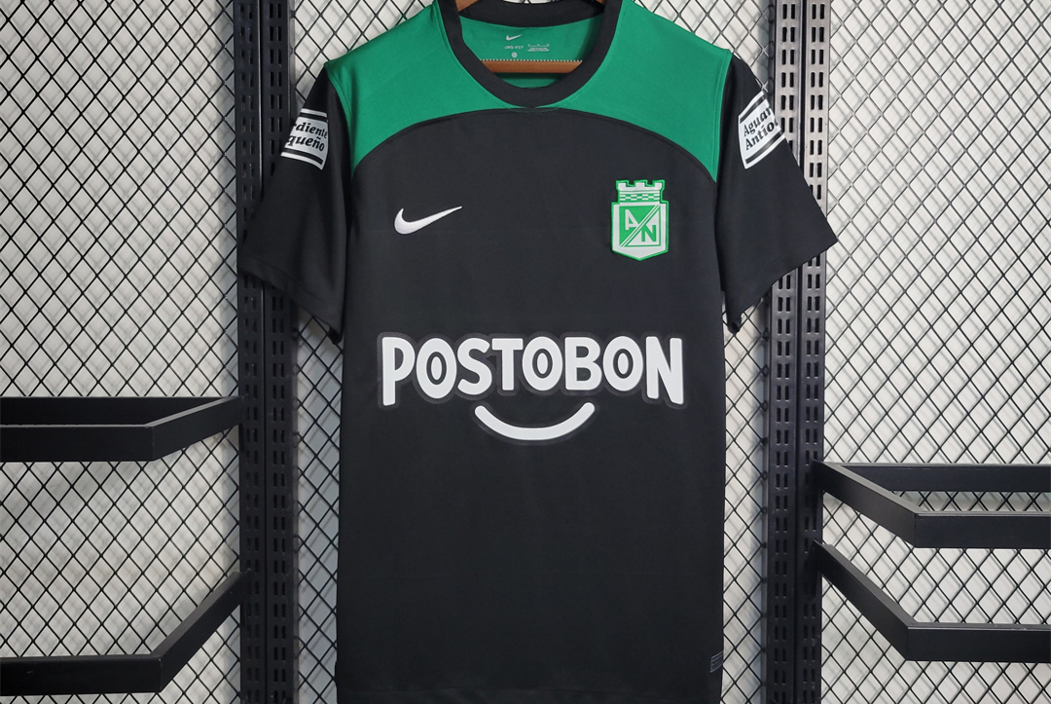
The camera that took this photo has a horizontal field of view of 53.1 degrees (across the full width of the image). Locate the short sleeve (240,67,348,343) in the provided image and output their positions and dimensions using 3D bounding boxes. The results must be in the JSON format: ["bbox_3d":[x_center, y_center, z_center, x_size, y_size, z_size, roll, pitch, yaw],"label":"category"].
[{"bbox_3d":[-0.242,-0.154,1.100,0.116,0.285,0.075,0,2,1],"label":"short sleeve"}]

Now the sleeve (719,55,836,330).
[{"bbox_3d":[0.262,-0.165,1.100,0.128,0.288,0.075,0,2,1],"label":"sleeve"}]

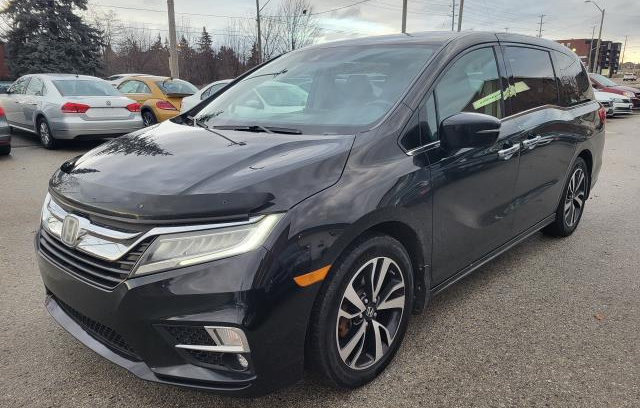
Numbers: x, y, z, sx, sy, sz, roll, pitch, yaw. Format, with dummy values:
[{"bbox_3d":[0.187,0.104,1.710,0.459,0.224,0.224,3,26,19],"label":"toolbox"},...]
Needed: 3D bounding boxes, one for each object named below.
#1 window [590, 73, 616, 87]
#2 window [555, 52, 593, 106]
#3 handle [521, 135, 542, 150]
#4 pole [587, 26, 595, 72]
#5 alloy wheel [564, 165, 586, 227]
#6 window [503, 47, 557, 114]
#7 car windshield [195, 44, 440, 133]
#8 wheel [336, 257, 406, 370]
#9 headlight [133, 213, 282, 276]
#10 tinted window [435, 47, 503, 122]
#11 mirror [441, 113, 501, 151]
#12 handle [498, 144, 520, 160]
[{"bbox_3d":[11.088,-4.830,18.800,1.350,0.140,0.740,-14,55,-43],"label":"window"},{"bbox_3d":[2.224,-1.093,4.222,0.080,0.430,1.070,-12,2,42],"label":"window"},{"bbox_3d":[1.435,-0.426,3.264,0.060,0.052,0.275,12,19,42],"label":"handle"},{"bbox_3d":[46.486,-25.627,82.402,0.320,8.891,0.320,-1,15,0],"label":"pole"},{"bbox_3d":[2.241,-0.066,4.379,0.180,0.520,0.520,12,19,42],"label":"alloy wheel"},{"bbox_3d":[1.508,-0.877,3.459,0.070,0.480,1.020,-10,4,45],"label":"window"},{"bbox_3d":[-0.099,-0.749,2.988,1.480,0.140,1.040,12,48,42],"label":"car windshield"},{"bbox_3d":[0.185,0.492,2.280,0.190,0.520,0.520,12,19,42],"label":"wheel"},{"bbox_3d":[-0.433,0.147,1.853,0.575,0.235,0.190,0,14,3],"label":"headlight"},{"bbox_3d":[0.857,-0.673,2.783,0.070,0.510,0.900,-10,4,45],"label":"tinted window"},{"bbox_3d":[0.759,-0.379,2.443,0.250,0.190,0.190,9,17,37],"label":"mirror"},{"bbox_3d":[1.188,-0.323,3.014,0.065,0.065,0.280,12,19,42],"label":"handle"}]

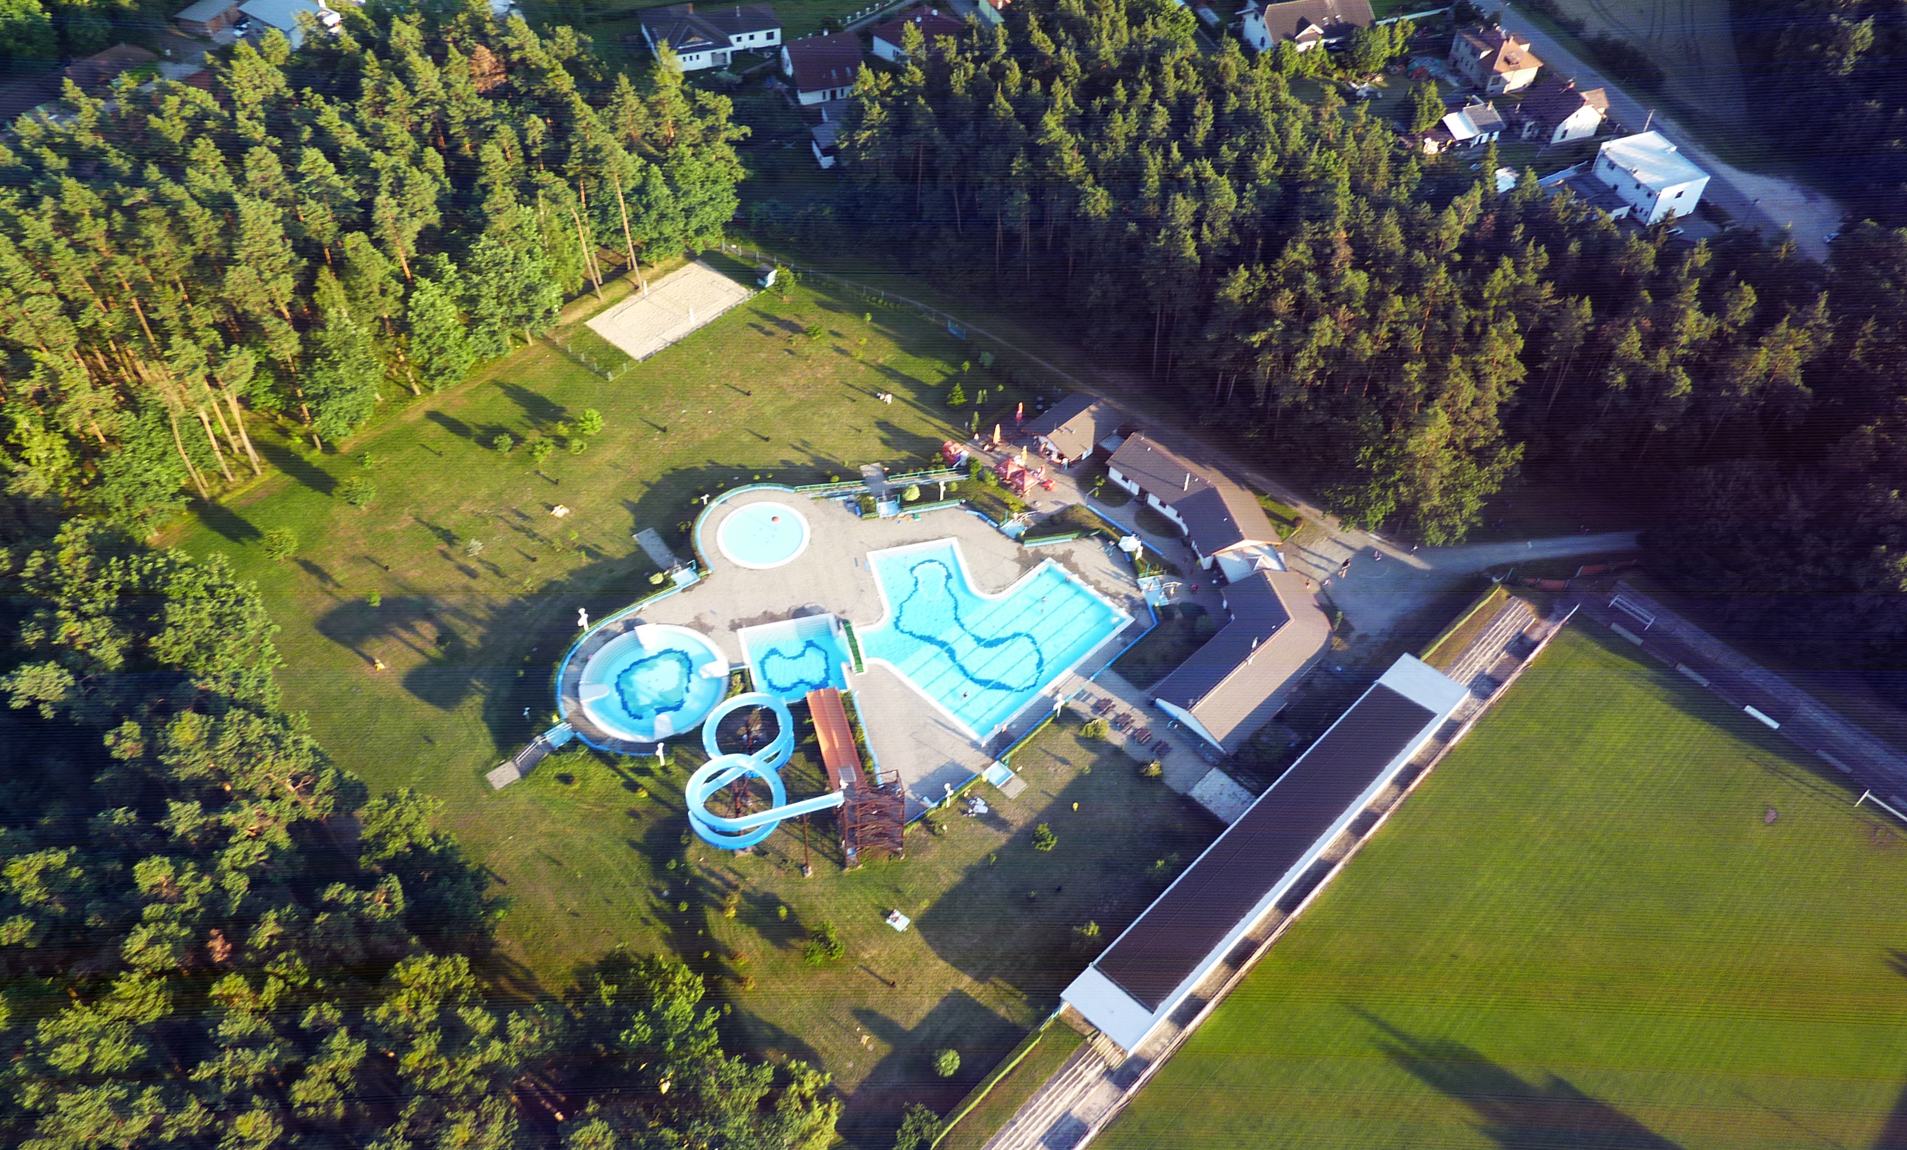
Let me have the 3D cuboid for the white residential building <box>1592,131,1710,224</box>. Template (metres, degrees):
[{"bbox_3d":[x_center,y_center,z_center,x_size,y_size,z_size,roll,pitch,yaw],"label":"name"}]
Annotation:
[{"bbox_3d":[117.609,-67.048,232.958,10.800,7.200,14.400,-16,51,-17],"label":"white residential building"}]

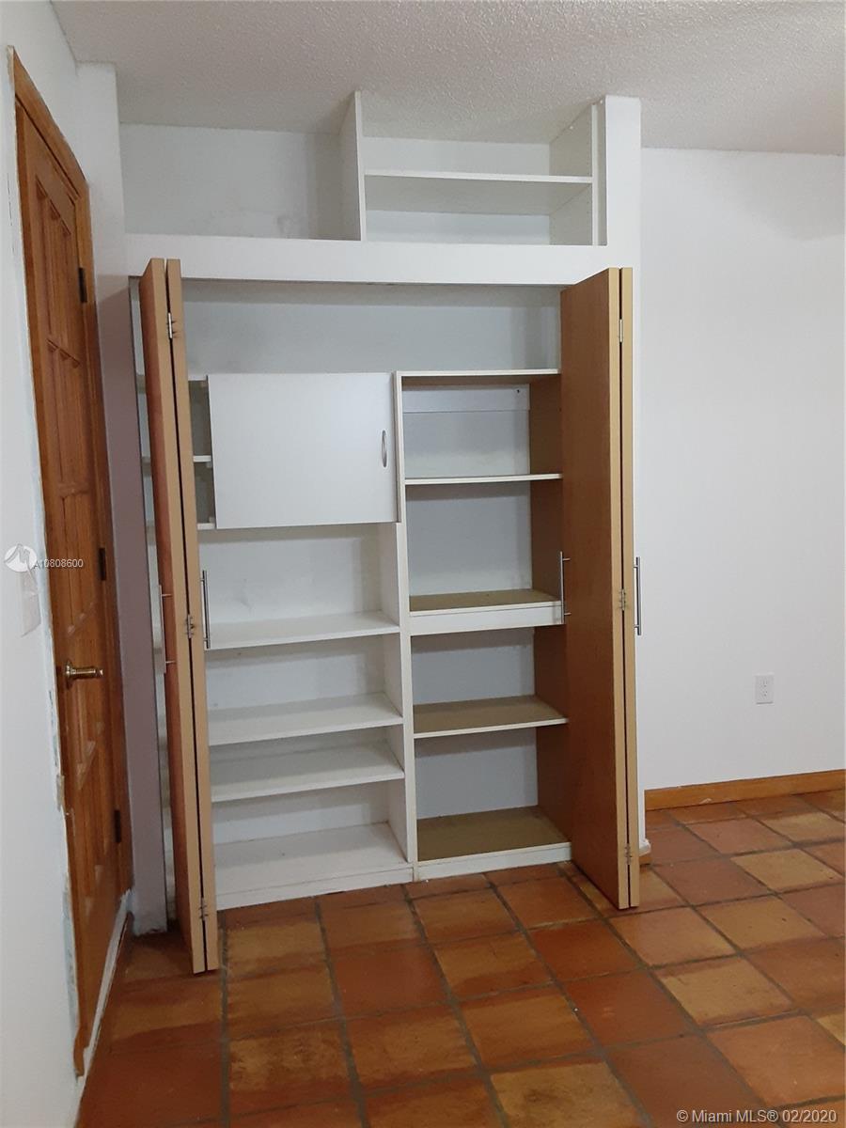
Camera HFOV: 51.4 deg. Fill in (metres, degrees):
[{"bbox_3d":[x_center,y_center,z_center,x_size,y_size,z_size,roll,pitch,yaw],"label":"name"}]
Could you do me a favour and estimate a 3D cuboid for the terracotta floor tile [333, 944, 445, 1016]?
[{"bbox_3d":[-0.104,1.204,2.563,0.282,0.013,0.300,-3,6,-12],"label":"terracotta floor tile"}]

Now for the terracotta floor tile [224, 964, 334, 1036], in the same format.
[{"bbox_3d":[-0.388,1.190,2.400,0.284,0.015,0.272,-3,6,-12],"label":"terracotta floor tile"}]

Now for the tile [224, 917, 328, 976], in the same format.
[{"bbox_3d":[-0.441,1.136,2.624,0.268,0.015,0.268,-3,6,-12],"label":"tile"}]

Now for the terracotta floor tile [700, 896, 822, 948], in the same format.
[{"bbox_3d":[1.012,1.084,2.654,0.268,0.015,0.268,-3,6,-12],"label":"terracotta floor tile"}]

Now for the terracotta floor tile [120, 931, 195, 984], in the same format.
[{"bbox_3d":[-0.728,1.150,2.577,0.268,0.015,0.268,-3,6,-12],"label":"terracotta floor tile"}]

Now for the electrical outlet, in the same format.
[{"bbox_3d":[1.400,0.514,3.598,0.075,0.118,0.009,-3,6,-12],"label":"electrical outlet"}]

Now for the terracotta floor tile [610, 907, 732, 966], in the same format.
[{"bbox_3d":[0.747,1.125,2.646,0.280,0.015,0.276,-3,6,-12],"label":"terracotta floor tile"}]

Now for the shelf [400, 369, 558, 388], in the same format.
[{"bbox_3d":[0.169,-0.679,3.241,0.575,0.019,0.378,-3,6,-12],"label":"shelf"}]

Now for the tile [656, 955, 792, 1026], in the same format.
[{"bbox_3d":[0.832,1.186,2.448,0.277,0.013,0.283,-3,6,-12],"label":"tile"}]

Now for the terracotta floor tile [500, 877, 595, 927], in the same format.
[{"bbox_3d":[0.398,1.090,2.810,0.258,0.015,0.268,-3,6,-12],"label":"terracotta floor tile"}]

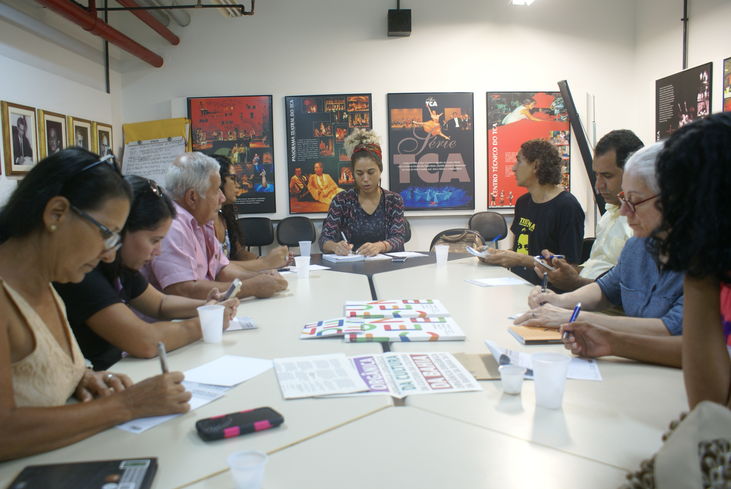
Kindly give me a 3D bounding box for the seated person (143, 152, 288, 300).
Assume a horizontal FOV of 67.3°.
[{"bbox_3d":[-0.564,0.289,2.064,0.640,1.270,0.520,0,6,16],"label":"seated person"}]

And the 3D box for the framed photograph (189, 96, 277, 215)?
[{"bbox_3d":[-1.230,-0.816,5.050,0.795,1.075,0.030,-1,7,-1],"label":"framed photograph"}]

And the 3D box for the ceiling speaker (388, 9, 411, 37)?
[{"bbox_3d":[0.306,-1.982,4.925,0.210,0.220,0.170,-1,6,0],"label":"ceiling speaker"}]

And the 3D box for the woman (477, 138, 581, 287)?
[{"bbox_3d":[0.803,0.148,2.722,0.700,1.330,0.520,-5,7,-26],"label":"woman"}]

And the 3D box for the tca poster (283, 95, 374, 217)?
[{"bbox_3d":[-0.321,-0.827,5.068,0.795,1.075,0.030,-1,7,-1],"label":"tca poster"}]

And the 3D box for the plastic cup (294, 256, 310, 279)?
[{"bbox_3d":[-0.269,0.095,2.363,0.071,0.085,0.071,-1,7,-1],"label":"plastic cup"}]

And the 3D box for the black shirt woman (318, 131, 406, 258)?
[{"bbox_3d":[-0.004,0.051,3.345,0.520,1.440,0.680,-1,6,0],"label":"black shirt woman"}]

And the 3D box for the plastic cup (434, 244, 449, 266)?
[{"bbox_3d":[0.370,0.050,2.632,0.071,0.085,0.071,-1,7,-1],"label":"plastic cup"}]

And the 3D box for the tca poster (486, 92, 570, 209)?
[{"bbox_3d":[1.526,-0.868,5.102,0.795,1.075,0.030,-1,7,-1],"label":"tca poster"}]

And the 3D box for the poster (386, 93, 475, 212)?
[{"bbox_3d":[0.616,-0.851,5.085,0.795,1.075,0.030,-1,7,-1],"label":"poster"}]

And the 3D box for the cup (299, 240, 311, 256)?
[{"bbox_3d":[-0.323,0.036,2.965,0.068,0.087,0.068,-1,6,0],"label":"cup"}]

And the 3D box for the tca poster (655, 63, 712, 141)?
[{"bbox_3d":[2.541,-0.843,4.430,0.030,1.080,0.760,-1,6,0],"label":"tca poster"}]

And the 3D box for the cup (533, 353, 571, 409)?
[{"bbox_3d":[0.329,0.244,0.974,0.068,0.087,0.068,-1,6,0],"label":"cup"}]

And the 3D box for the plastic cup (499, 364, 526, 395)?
[{"bbox_3d":[0.278,0.257,1.038,0.050,0.044,0.050,-1,6,0],"label":"plastic cup"}]

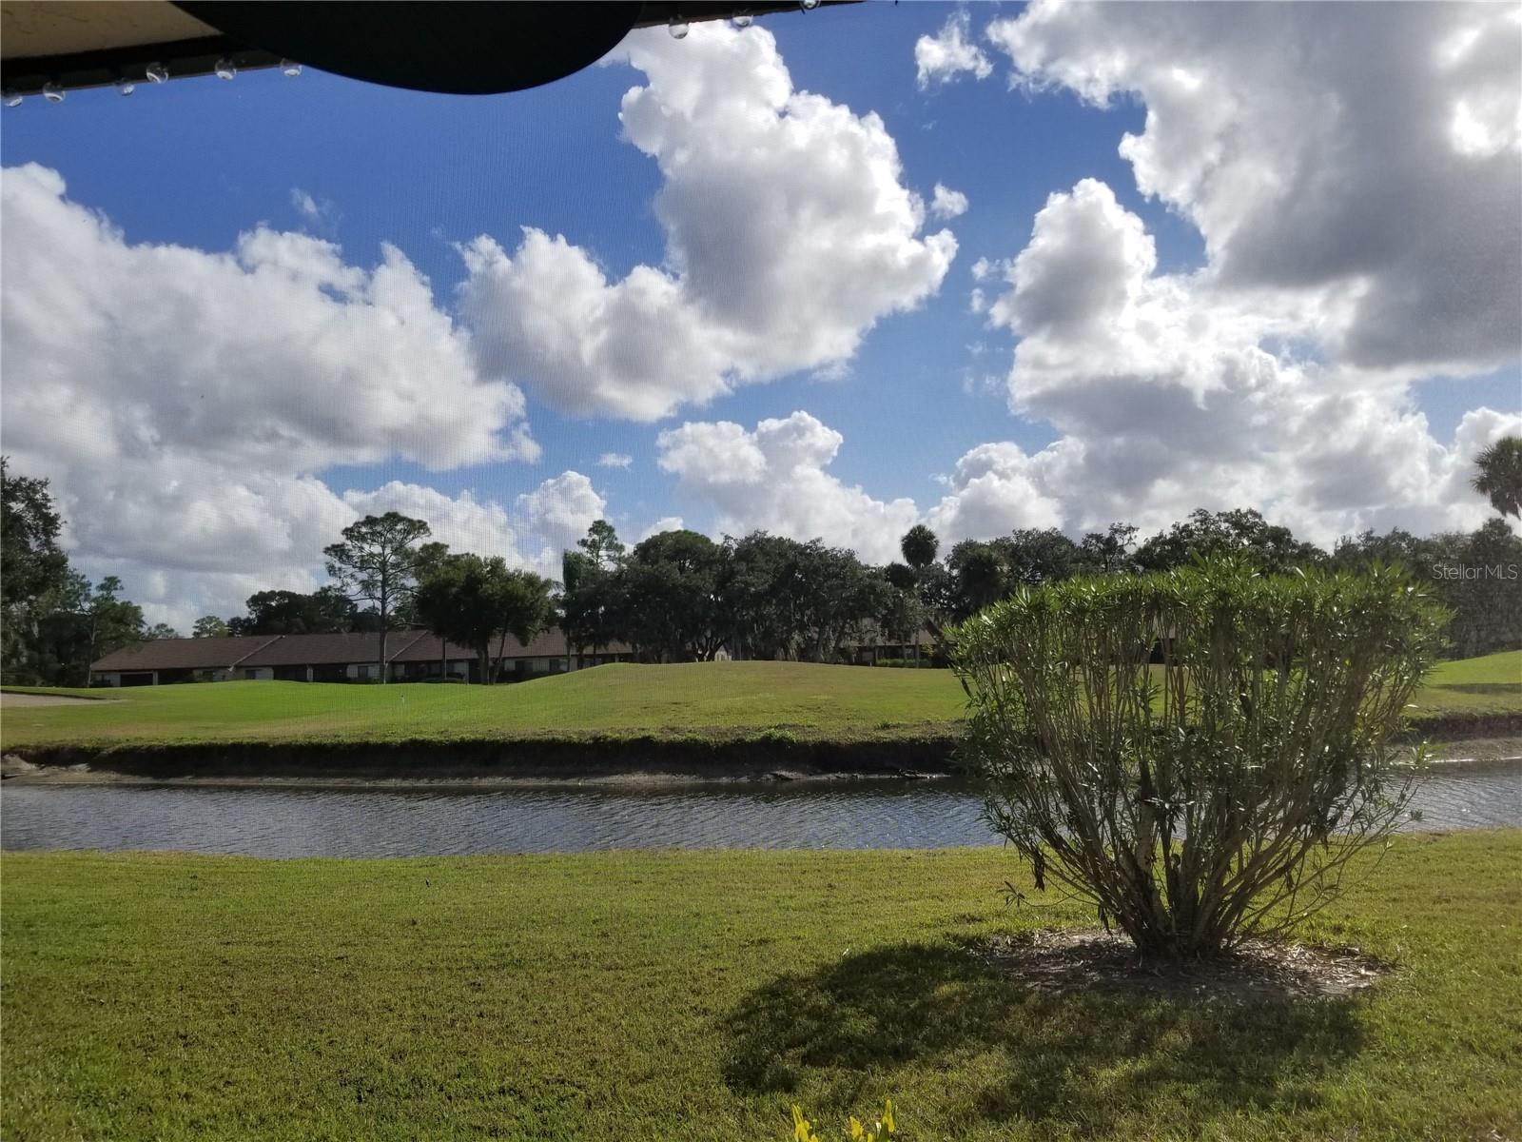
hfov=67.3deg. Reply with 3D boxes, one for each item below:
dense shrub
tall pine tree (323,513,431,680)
[{"bbox_3d":[2.560,1.060,6.700,2.750,2.300,2.350,-1,-4,0],"label":"dense shrub"},{"bbox_3d":[-31.900,2.200,95.000,8.600,13.900,8.200,-1,-4,0],"label":"tall pine tree"}]

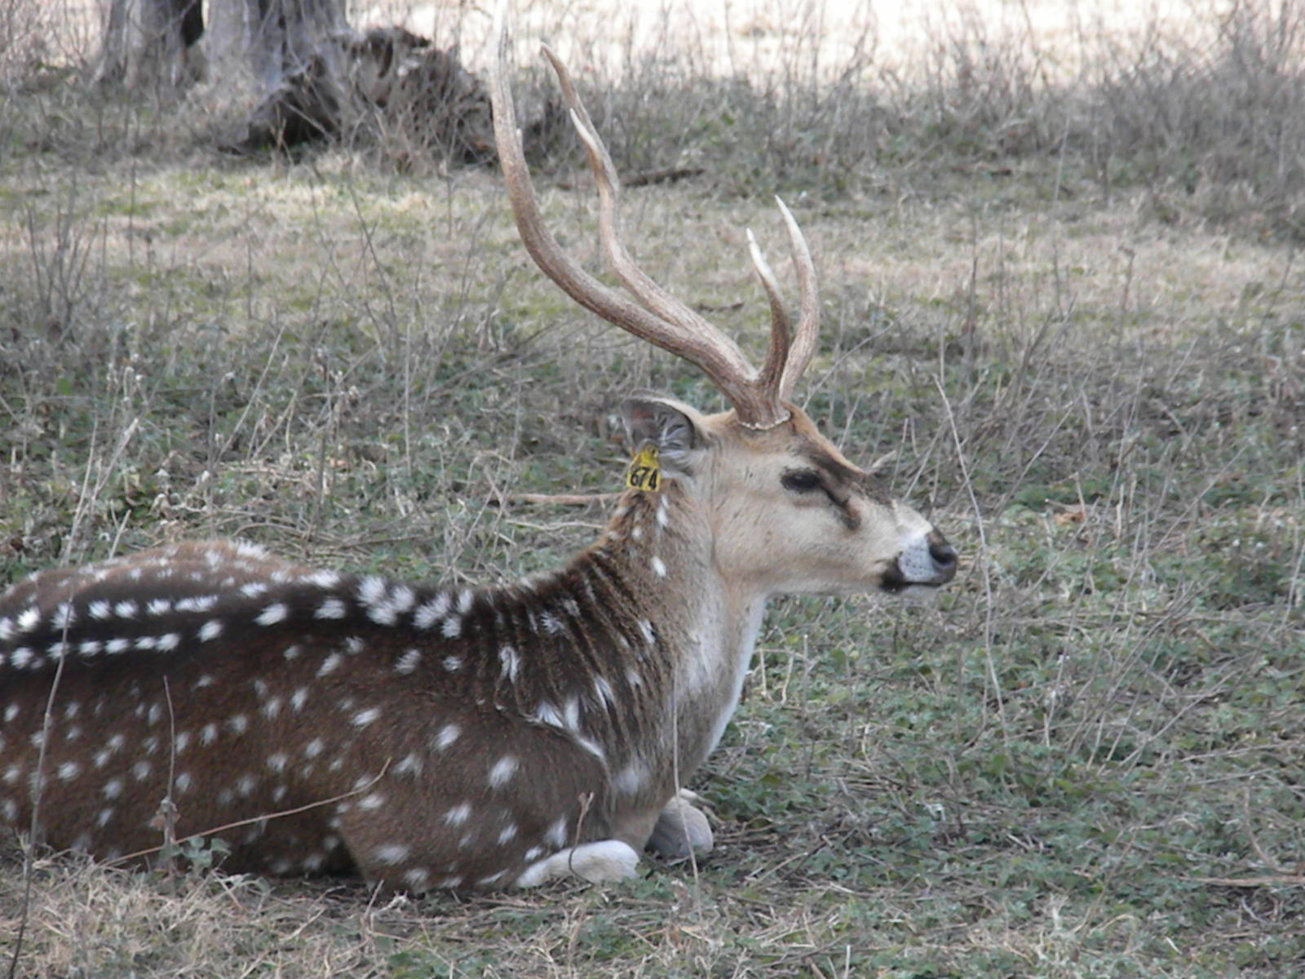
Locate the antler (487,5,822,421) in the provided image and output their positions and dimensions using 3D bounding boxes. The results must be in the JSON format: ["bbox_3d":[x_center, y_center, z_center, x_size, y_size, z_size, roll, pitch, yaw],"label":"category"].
[{"bbox_3d":[0.004,-0.297,10.720,0.340,0.460,0.400,1,7,12],"label":"antler"}]

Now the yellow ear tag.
[{"bbox_3d":[-0.011,-0.022,10.630,0.038,0.050,0.008,7,4,-12],"label":"yellow ear tag"}]

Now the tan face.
[{"bbox_3d":[0.188,0.013,10.690,0.272,0.205,0.145,1,7,12],"label":"tan face"}]

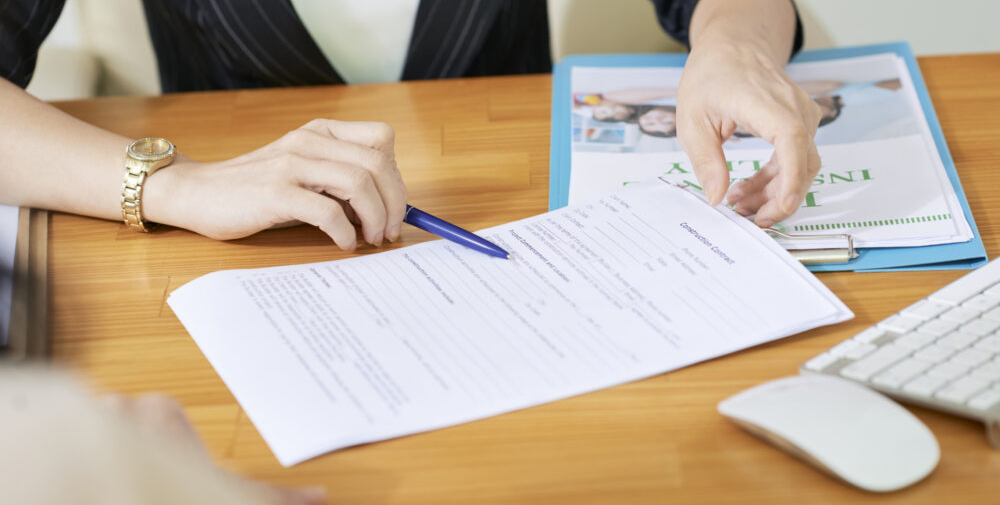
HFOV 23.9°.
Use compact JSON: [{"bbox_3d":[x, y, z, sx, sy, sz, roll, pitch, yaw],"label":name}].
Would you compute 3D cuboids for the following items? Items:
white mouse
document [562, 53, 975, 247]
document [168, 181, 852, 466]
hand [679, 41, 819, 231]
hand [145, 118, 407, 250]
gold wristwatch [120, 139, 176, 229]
[{"bbox_3d":[0.147,0.076,1.068,0.058,0.022,0.114,-21,29,-33],"label":"white mouse"},{"bbox_3d":[0.147,-0.063,1.398,0.210,0.008,0.297,-3,24,3],"label":"document"},{"bbox_3d":[-0.001,0.026,1.219,0.297,0.012,0.210,-13,25,-19],"label":"document"},{"bbox_3d":[0.138,-0.069,1.310,0.079,0.075,0.120,-5,24,-2],"label":"hand"},{"bbox_3d":[-0.128,-0.044,1.338,0.141,0.060,0.068,4,25,17],"label":"hand"},{"bbox_3d":[-0.199,-0.040,1.361,0.028,0.044,0.052,10,27,29],"label":"gold wristwatch"}]

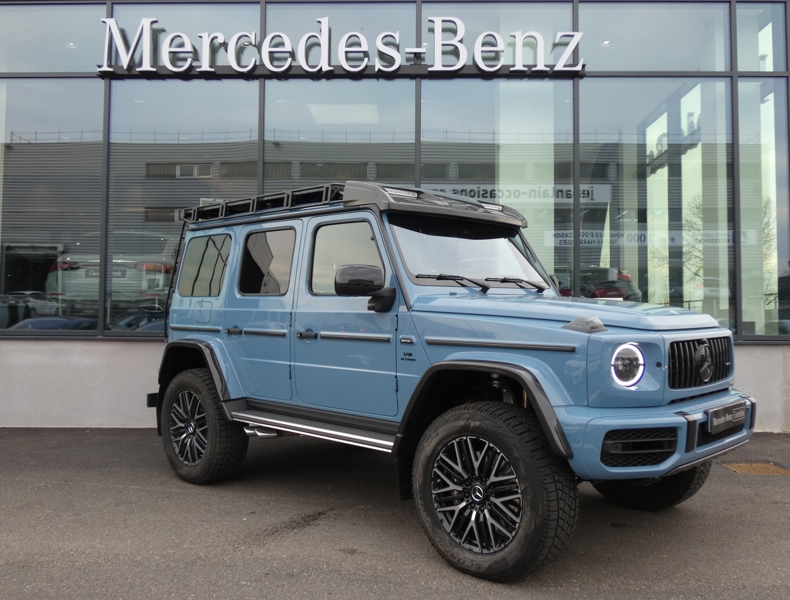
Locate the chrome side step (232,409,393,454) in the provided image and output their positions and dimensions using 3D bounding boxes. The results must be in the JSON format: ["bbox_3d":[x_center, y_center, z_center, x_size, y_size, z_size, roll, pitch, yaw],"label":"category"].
[{"bbox_3d":[-0.572,0.881,4.867,1.710,0.075,0.190,0,-1,44],"label":"chrome side step"}]

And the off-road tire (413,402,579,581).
[{"bbox_3d":[0.519,1.023,3.859,0.916,0.910,0.350,0,-1,44],"label":"off-road tire"}]

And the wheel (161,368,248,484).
[{"bbox_3d":[-1.558,1.029,5.868,0.916,0.910,0.350,0,-1,44],"label":"wheel"}]

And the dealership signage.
[{"bbox_3d":[-0.632,-2.971,8.380,5.673,0.690,0.140,0,-1,1],"label":"dealership signage"}]

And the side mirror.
[{"bbox_3d":[-0.214,-0.119,4.442,0.170,0.190,0.270,0,-1,44],"label":"side mirror"}]

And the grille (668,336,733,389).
[{"bbox_3d":[1.687,0.342,3.982,0.090,0.240,0.880,0,-1,44],"label":"grille"}]

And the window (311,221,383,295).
[{"bbox_3d":[-0.326,-0.274,4.809,0.740,0.470,0.050,0,-1,44],"label":"window"}]

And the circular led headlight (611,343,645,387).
[{"bbox_3d":[1.153,0.324,3.584,0.222,0.222,0.090,0,0,-33],"label":"circular led headlight"}]

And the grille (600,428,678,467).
[{"bbox_3d":[1.171,0.716,3.455,0.430,0.185,0.080,0,0,-24],"label":"grille"}]

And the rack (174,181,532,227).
[{"bbox_3d":[-0.433,-0.690,6.044,2.660,0.245,1.560,0,-1,44],"label":"rack"}]

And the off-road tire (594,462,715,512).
[{"bbox_3d":[1.764,1.037,5.146,0.916,0.910,0.350,0,-1,44],"label":"off-road tire"}]

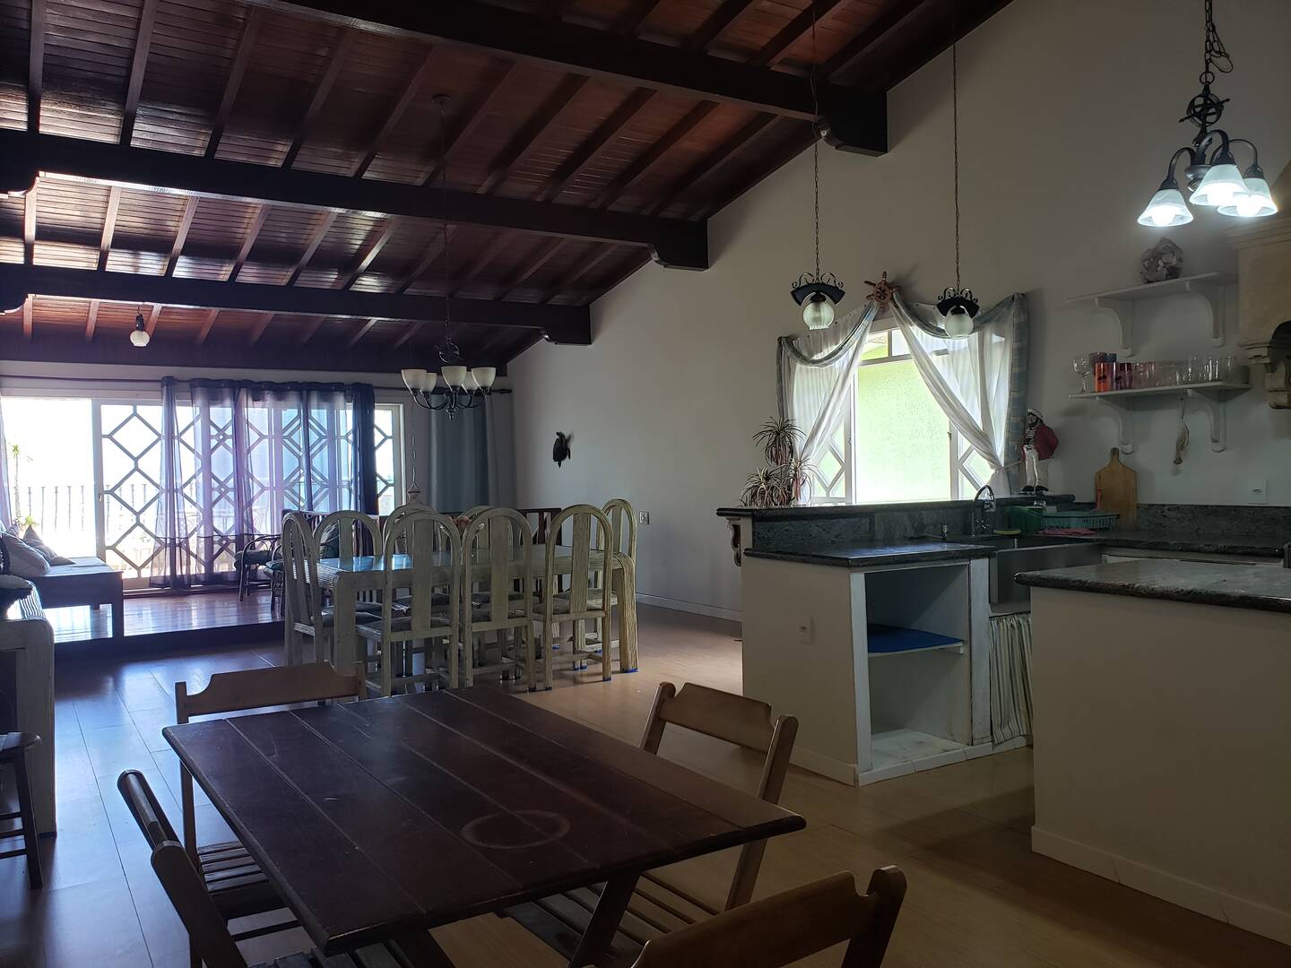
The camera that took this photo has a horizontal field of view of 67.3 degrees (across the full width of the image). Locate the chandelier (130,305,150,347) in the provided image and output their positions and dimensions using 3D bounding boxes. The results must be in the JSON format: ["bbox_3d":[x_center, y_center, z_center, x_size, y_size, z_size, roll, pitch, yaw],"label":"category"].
[{"bbox_3d":[-4.413,-1.373,8.459,0.175,0.360,0.175,-2,1,-30],"label":"chandelier"}]

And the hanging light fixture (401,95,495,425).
[{"bbox_3d":[-1.306,-1.459,6.312,0.600,2.080,0.600,-2,1,-30],"label":"hanging light fixture"}]

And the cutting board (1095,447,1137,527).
[{"bbox_3d":[2.415,0.023,4.984,0.020,0.415,0.235,5,-3,-30],"label":"cutting board"}]

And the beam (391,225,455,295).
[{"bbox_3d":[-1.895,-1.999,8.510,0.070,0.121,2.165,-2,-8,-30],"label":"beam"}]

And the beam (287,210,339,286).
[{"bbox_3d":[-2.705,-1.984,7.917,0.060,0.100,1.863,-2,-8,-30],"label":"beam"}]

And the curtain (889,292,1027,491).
[{"bbox_3d":[1.926,-0.582,6.114,0.120,1.420,1.080,-2,1,-30],"label":"curtain"}]

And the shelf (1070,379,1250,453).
[{"bbox_3d":[2.475,-0.301,4.698,0.240,0.300,0.770,-2,1,-30],"label":"shelf"}]

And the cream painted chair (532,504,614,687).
[{"bbox_3d":[-0.534,0.688,6.185,0.475,1.115,0.490,-2,1,-30],"label":"cream painted chair"}]

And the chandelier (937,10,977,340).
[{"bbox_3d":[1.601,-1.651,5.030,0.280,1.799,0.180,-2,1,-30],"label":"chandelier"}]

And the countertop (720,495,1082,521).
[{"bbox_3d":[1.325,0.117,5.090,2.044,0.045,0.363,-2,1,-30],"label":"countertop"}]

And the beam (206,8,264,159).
[{"bbox_3d":[-2.469,-2.428,5.777,0.062,0.105,1.974,-2,-8,-30],"label":"beam"}]

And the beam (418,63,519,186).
[{"bbox_3d":[-1.118,-2.358,6.258,0.060,0.100,1.802,-2,-8,-30],"label":"beam"}]

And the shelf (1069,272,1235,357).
[{"bbox_3d":[2.550,-0.823,4.846,0.310,0.300,0.800,-2,1,-30],"label":"shelf"}]

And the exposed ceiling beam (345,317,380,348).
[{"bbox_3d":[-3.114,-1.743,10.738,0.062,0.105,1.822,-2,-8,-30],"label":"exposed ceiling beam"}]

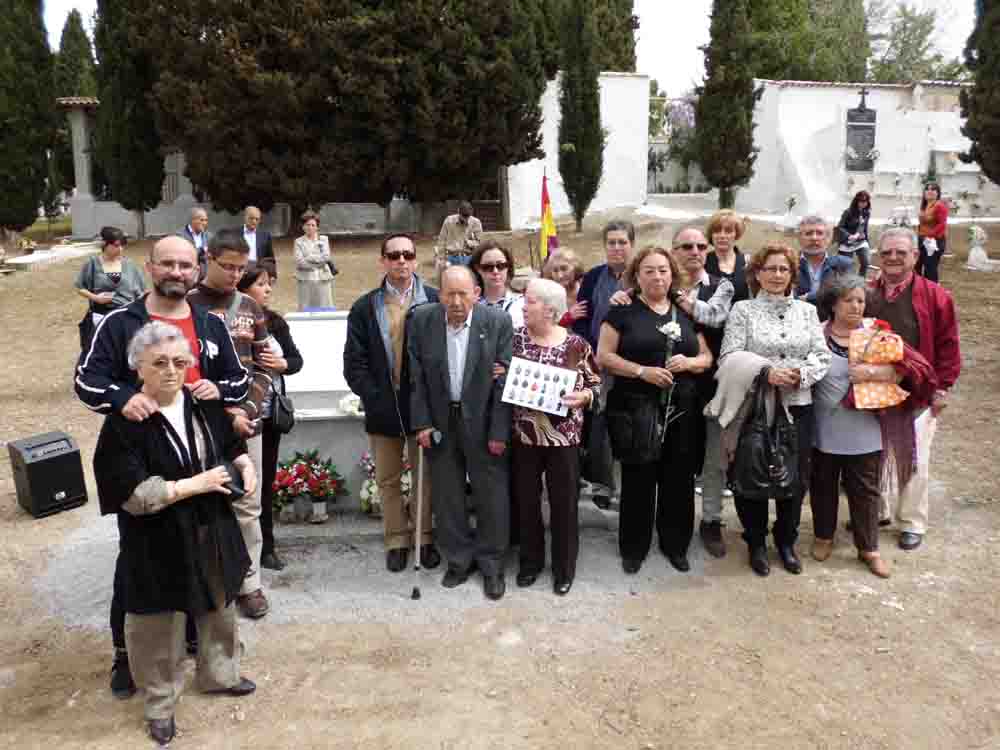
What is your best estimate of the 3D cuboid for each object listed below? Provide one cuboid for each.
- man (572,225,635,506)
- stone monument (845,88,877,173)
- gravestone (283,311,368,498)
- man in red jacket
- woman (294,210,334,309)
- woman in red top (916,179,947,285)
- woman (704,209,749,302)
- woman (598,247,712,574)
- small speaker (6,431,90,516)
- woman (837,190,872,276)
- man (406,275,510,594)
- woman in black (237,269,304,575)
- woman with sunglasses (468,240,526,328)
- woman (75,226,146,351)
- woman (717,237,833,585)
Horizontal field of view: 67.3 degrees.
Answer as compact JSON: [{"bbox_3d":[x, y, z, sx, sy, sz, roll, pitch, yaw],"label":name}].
[{"bbox_3d":[0.658,-0.071,4.514,0.520,1.690,0.340,0,6,4],"label":"man"},{"bbox_3d":[7.960,-5.368,16.562,0.650,1.840,0.170,0,6,-4],"label":"stone monument"},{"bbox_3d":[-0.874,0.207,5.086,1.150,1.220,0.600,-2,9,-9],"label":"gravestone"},{"bbox_3d":[2.270,0.053,4.174,0.540,1.710,0.370,3,6,32],"label":"man in red jacket"},{"bbox_3d":[-2.010,-0.985,8.229,0.470,1.600,0.340,-3,9,-11],"label":"woman"},{"bbox_3d":[6.023,-1.839,10.472,0.360,1.630,0.470,-5,7,-42],"label":"woman in red top"},{"bbox_3d":[1.499,-0.253,4.949,0.460,1.660,0.320,1,6,13],"label":"woman"},{"bbox_3d":[0.781,0.186,3.772,0.570,1.640,0.400,0,9,6],"label":"woman"},{"bbox_3d":[-2.988,0.666,4.996,0.320,0.420,0.330,8,13,43],"label":"small speaker"},{"bbox_3d":[5.052,-1.833,10.673,0.460,1.520,0.400,-1,6,-10],"label":"woman"},{"bbox_3d":[-0.198,0.283,3.675,0.540,1.620,0.420,-1,9,-2],"label":"man"},{"bbox_3d":[-1.239,0.217,3.986,0.460,1.610,0.380,-6,11,-29],"label":"woman in black"},{"bbox_3d":[-0.014,0.070,4.276,0.470,1.650,0.330,0,6,-2],"label":"woman with sunglasses"},{"bbox_3d":[-3.091,-0.368,5.992,0.500,1.610,0.380,-3,6,-32],"label":"woman"},{"bbox_3d":[1.401,0.154,3.832,0.540,1.640,0.400,1,6,9],"label":"woman"}]

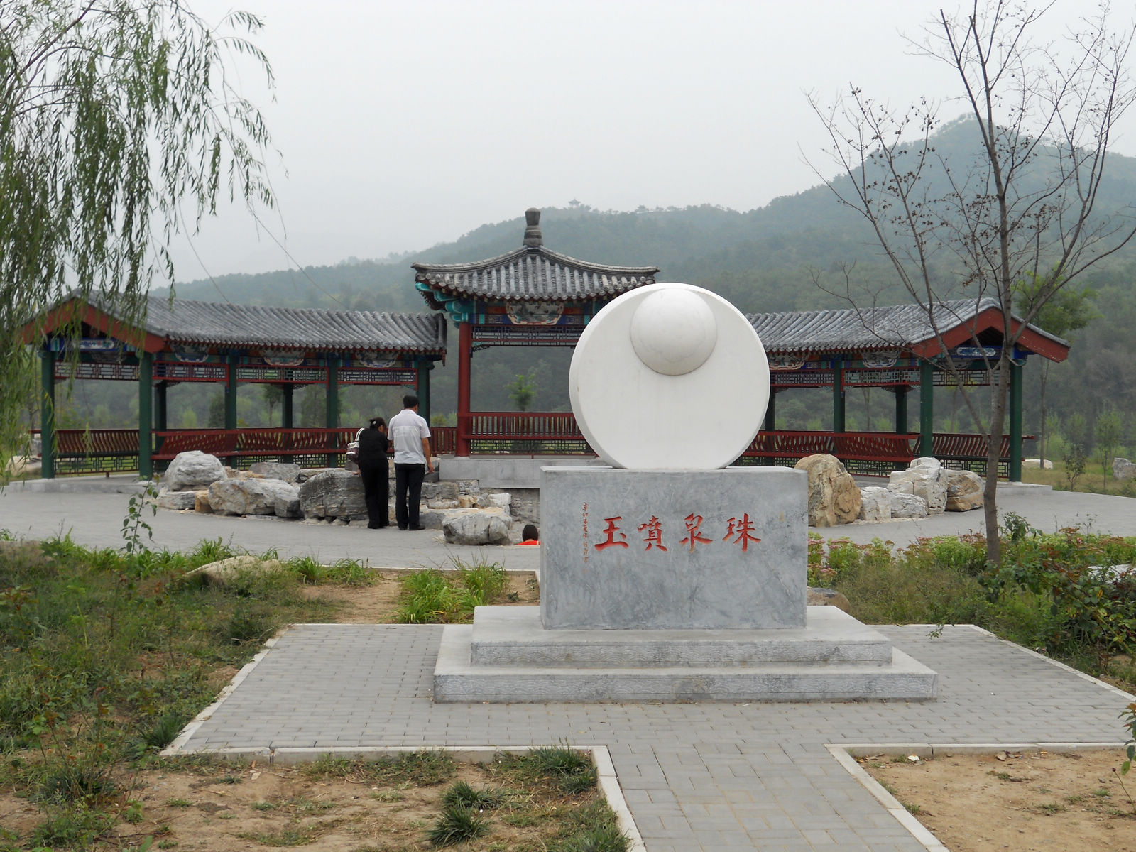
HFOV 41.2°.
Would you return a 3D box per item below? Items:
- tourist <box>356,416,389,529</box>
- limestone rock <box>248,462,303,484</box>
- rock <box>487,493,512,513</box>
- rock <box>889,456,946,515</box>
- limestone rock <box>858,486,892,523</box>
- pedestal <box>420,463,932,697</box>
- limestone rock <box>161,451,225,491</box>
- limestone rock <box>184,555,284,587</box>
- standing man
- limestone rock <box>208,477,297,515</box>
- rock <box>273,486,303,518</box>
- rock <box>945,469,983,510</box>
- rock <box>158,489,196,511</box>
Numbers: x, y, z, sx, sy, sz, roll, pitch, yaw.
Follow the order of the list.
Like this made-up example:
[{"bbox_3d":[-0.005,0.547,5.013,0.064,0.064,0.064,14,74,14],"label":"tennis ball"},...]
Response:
[{"bbox_3d":[-2.475,0.586,19.050,0.440,1.410,0.440,1,1,20],"label":"tourist"},{"bbox_3d":[-4.874,0.865,25.200,0.900,0.460,0.600,0,1,-3],"label":"limestone rock"},{"bbox_3d":[-0.884,0.993,19.400,0.320,0.270,0.280,0,1,-3],"label":"rock"},{"bbox_3d":[5.270,0.892,22.750,0.850,0.820,0.700,0,1,-3],"label":"rock"},{"bbox_3d":[4.338,1.085,21.409,0.510,0.510,0.480,0,1,-15],"label":"limestone rock"},{"bbox_3d":[0.595,0.860,8.920,2.684,1.199,1.830,0,1,-3],"label":"pedestal"},{"bbox_3d":[-5.855,0.728,23.600,0.920,0.660,0.720,0,1,-3],"label":"limestone rock"},{"bbox_3d":[-2.936,1.261,13.335,0.860,0.310,0.520,0,1,0],"label":"limestone rock"},{"bbox_3d":[-1.951,0.448,18.750,0.530,1.700,0.350,1,1,9],"label":"standing man"},{"bbox_3d":[-4.576,1.007,21.902,1.220,0.540,0.680,1,1,15],"label":"limestone rock"},{"bbox_3d":[-3.891,1.062,21.018,0.400,0.460,0.450,1,1,15],"label":"rock"},{"bbox_3d":[6.221,0.995,23.739,0.620,0.660,0.600,0,1,-15],"label":"rock"},{"bbox_3d":[-5.845,1.096,22.573,0.600,0.330,0.480,1,1,20],"label":"rock"}]

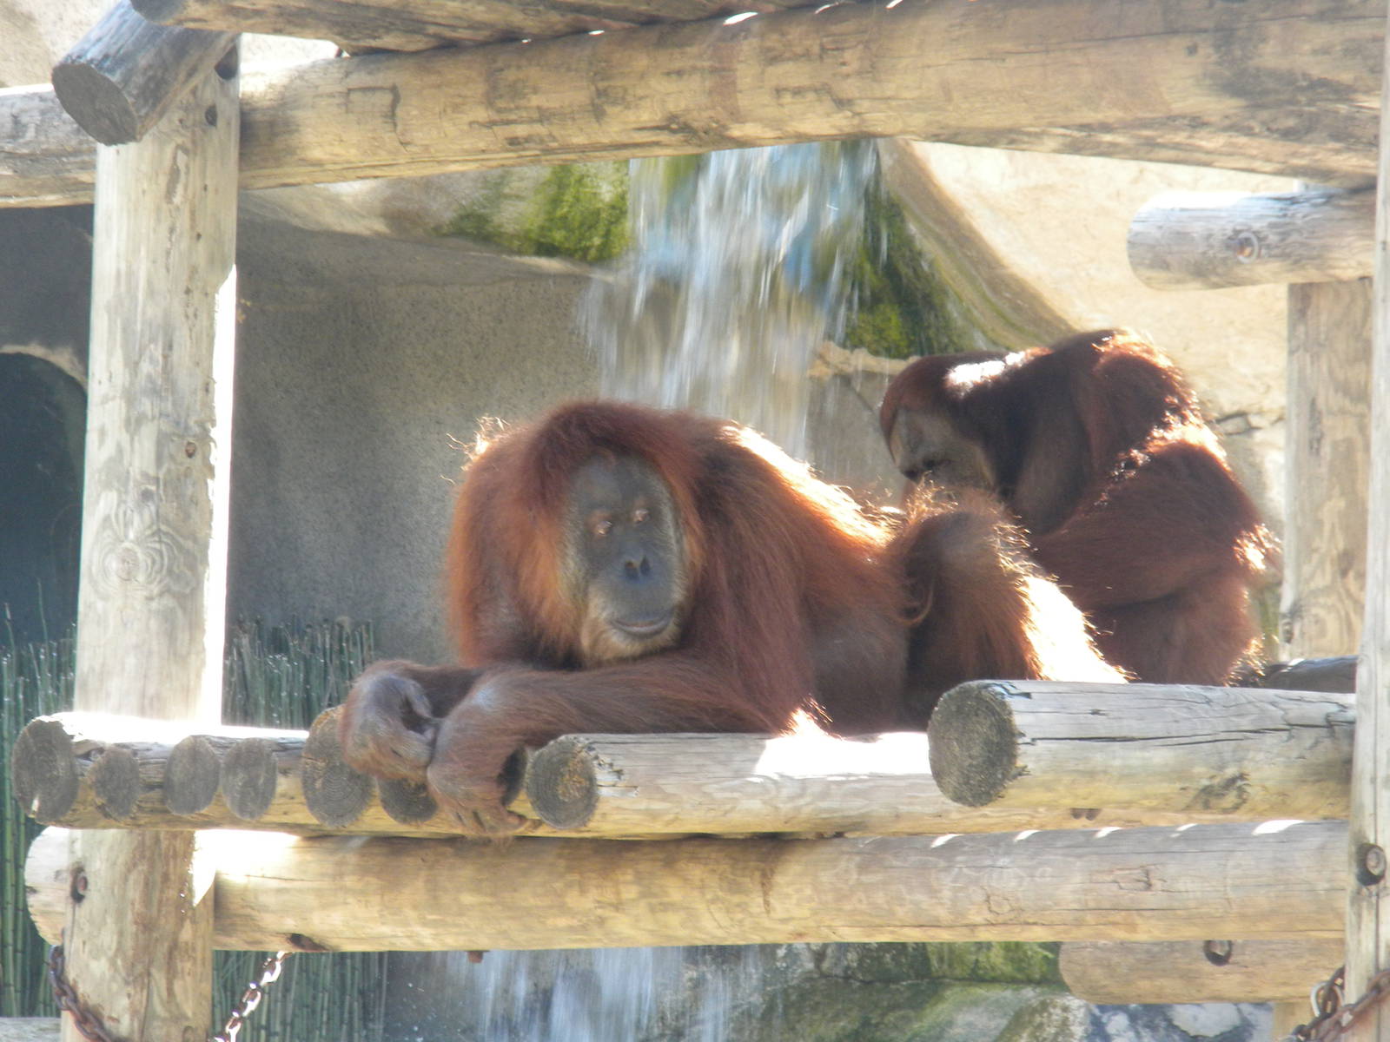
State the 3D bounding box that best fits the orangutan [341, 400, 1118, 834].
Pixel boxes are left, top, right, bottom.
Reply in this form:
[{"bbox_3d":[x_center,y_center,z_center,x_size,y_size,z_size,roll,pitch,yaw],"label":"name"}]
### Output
[{"bbox_3d":[0.039,0.113,12.000,0.480,0.480,0.800,-1,-4,38],"label":"orangutan"}]

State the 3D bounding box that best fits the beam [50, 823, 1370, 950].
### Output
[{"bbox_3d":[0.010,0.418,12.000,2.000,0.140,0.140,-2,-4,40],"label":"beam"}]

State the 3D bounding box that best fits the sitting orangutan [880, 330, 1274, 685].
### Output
[{"bbox_3d":[0.451,0.007,12.550,0.480,0.470,0.420,3,-3,-24],"label":"sitting orangutan"}]

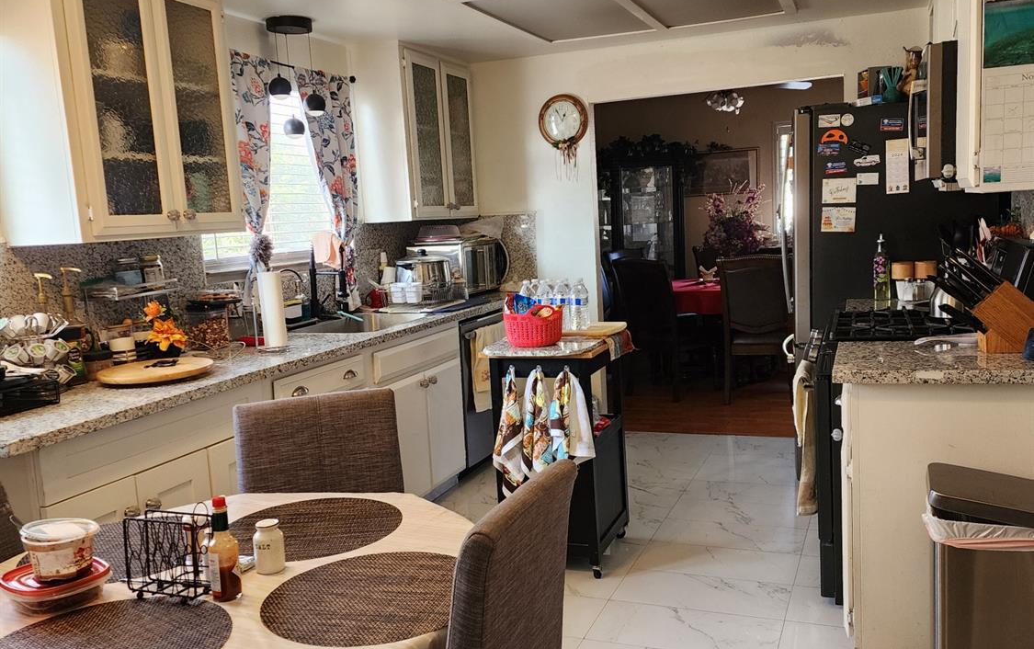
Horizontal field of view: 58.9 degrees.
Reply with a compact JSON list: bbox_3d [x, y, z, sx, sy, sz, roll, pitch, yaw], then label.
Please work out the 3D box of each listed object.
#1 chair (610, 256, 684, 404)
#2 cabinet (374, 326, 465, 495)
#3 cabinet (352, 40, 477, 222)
[{"bbox_3d":[1.093,0.014,6.803,0.480,1.030,0.610,3,9,42],"label":"chair"},{"bbox_3d":[-0.695,0.434,4.487,0.590,0.810,0.870,0,8,22],"label":"cabinet"},{"bbox_3d":[-0.565,-1.121,5.523,0.320,0.960,0.940,-1,8,22],"label":"cabinet"}]

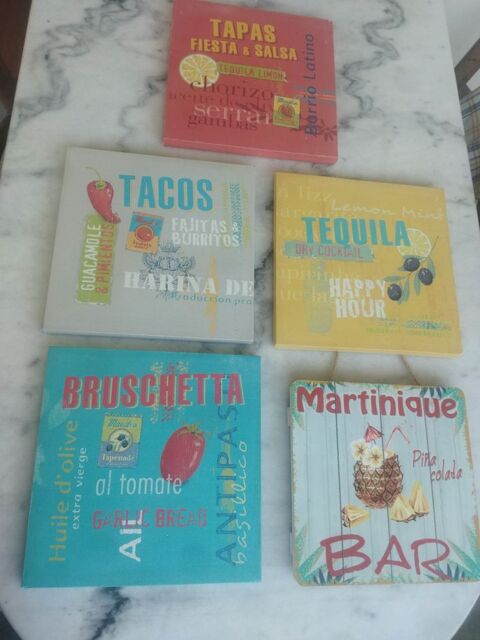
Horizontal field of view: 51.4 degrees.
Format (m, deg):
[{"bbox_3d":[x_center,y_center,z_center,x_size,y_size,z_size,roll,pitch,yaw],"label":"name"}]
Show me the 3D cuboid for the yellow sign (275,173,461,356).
[{"bbox_3d":[0.197,-0.091,0.797,0.290,0.022,0.290,3,73,-7],"label":"yellow sign"}]

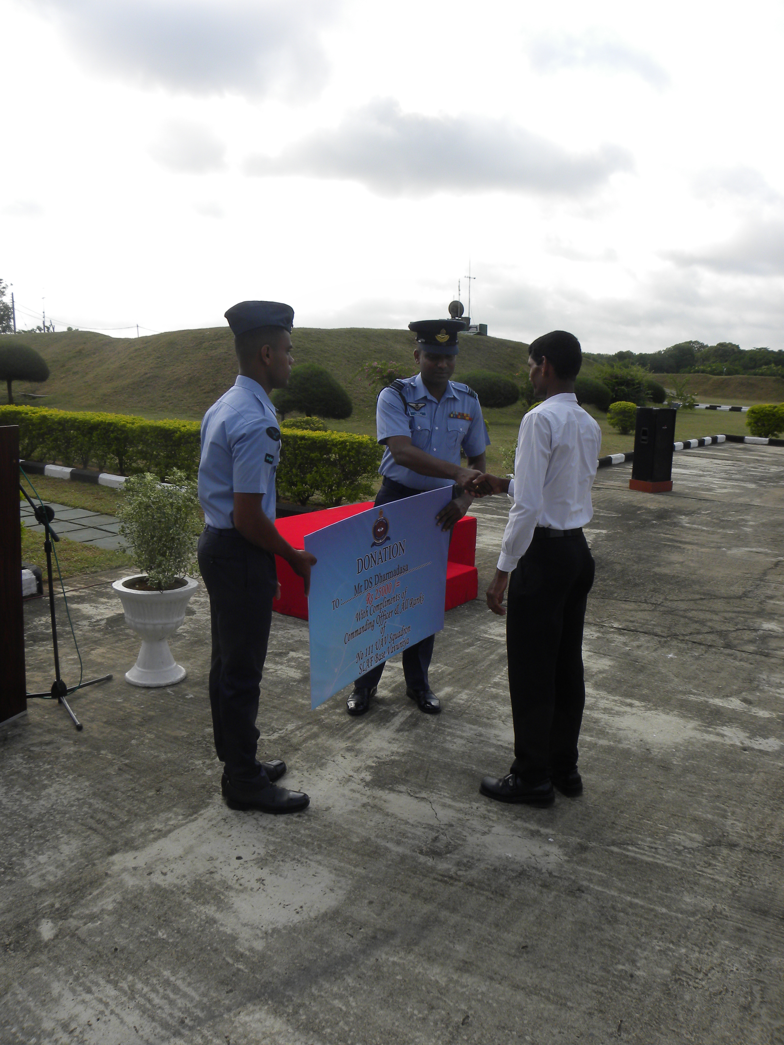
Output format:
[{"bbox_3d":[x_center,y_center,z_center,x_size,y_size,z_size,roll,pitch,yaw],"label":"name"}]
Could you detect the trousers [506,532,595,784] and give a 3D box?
[{"bbox_3d":[0.575,0.499,2.877,0.300,0.964,0.350,7,12,24],"label":"trousers"}]

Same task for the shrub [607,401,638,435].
[{"bbox_3d":[6.663,-2.996,22.594,0.980,1.020,0.980,2,11,0],"label":"shrub"}]

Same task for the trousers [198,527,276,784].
[{"bbox_3d":[-0.549,0.485,2.800,0.290,0.961,0.360,0,11,-11],"label":"trousers"}]

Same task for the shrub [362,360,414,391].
[{"bbox_3d":[-0.089,-4.281,24.500,1.750,1.500,1.700,0,12,0],"label":"shrub"}]

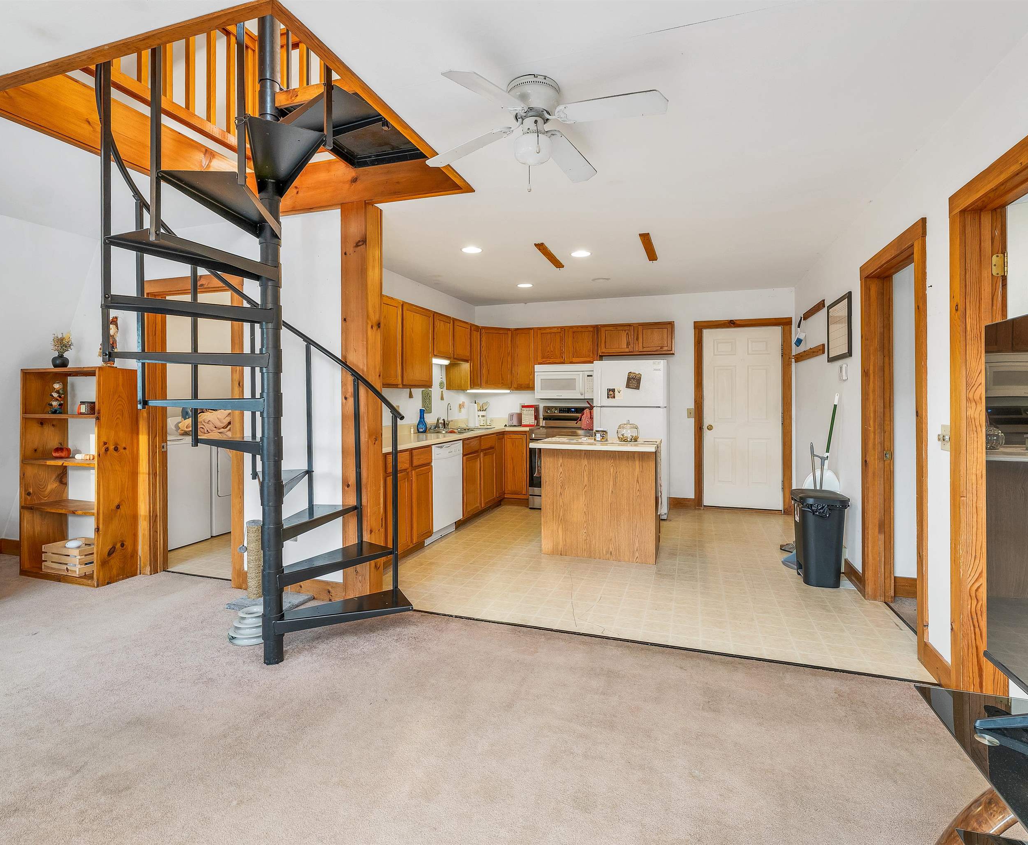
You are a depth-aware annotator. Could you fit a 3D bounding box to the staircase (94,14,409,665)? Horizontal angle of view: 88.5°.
[{"bbox_3d":[-1.178,-0.444,2.584,1.391,3.225,1.391,0,1,19],"label":"staircase"}]

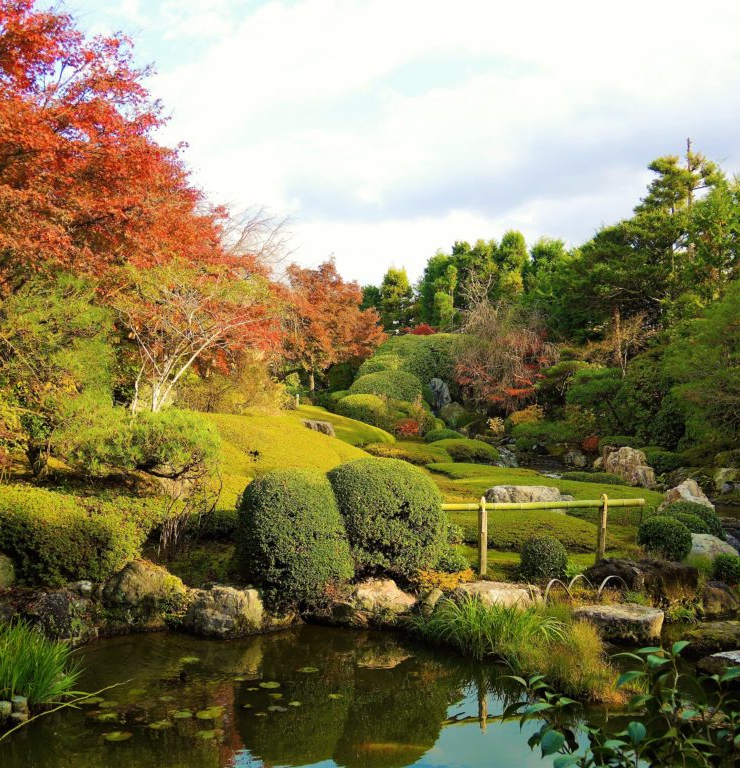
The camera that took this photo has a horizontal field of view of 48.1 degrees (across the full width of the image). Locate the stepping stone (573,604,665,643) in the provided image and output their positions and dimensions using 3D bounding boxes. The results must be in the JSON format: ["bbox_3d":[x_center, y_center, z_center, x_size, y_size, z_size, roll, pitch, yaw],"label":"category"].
[{"bbox_3d":[2.475,2.375,8.250,0.800,0.240,0.620,-1,-3,30],"label":"stepping stone"}]

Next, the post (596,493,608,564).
[{"bbox_3d":[2.639,1.651,9.400,0.080,0.830,0.080,0,-1,-22],"label":"post"}]

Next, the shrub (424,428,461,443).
[{"bbox_3d":[2.024,1.467,22.500,1.100,0.500,0.900,0,-1,0],"label":"shrub"}]

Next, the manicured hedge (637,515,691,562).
[{"bbox_3d":[3.555,1.871,10.000,0.660,0.550,0.640,0,-1,20],"label":"manicured hedge"}]

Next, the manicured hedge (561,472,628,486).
[{"bbox_3d":[4.499,1.924,16.600,1.400,0.400,0.900,0,-1,14],"label":"manicured hedge"}]

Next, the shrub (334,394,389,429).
[{"bbox_3d":[-0.195,0.714,21.500,1.460,0.880,1.400,0,-2,0],"label":"shrub"}]

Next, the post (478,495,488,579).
[{"bbox_3d":[1.208,1.620,8.800,0.080,0.850,0.080,0,-1,-22],"label":"post"}]

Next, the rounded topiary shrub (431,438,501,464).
[{"bbox_3d":[2.290,1.640,20.000,1.750,0.680,1.500,0,-2,0],"label":"rounded topiary shrub"}]

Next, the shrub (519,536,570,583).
[{"bbox_3d":[1.833,1.865,8.750,0.530,0.510,0.520,0,-2,0],"label":"shrub"}]

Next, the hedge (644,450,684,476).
[{"bbox_3d":[6.910,1.872,19.500,0.980,0.600,0.900,-1,-3,18],"label":"hedge"}]

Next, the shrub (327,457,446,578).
[{"bbox_3d":[0.175,1.385,8.450,1.240,1.270,1.160,0,-2,0],"label":"shrub"}]

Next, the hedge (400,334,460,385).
[{"bbox_3d":[1.863,-0.754,25.500,1.900,1.550,1.700,0,-2,0],"label":"hedge"}]

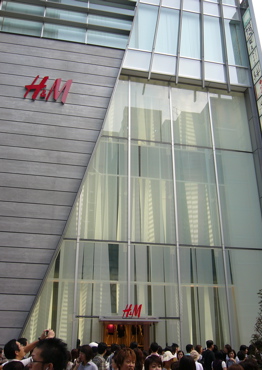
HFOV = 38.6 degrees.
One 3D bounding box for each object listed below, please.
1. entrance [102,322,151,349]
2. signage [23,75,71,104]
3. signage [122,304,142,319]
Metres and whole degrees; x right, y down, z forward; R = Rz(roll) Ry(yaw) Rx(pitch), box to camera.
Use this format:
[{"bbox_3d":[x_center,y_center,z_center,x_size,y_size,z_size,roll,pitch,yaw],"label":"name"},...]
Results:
[{"bbox_3d":[-0.246,7.553,16.756,2.176,2.491,0.500,5,-23,-11],"label":"entrance"},{"bbox_3d":[-4.388,-5.042,19.963,2.425,1.607,0.160,5,-23,-11],"label":"signage"},{"bbox_3d":[0.073,5.754,17.032,0.925,0.576,0.100,5,-23,-11],"label":"signage"}]

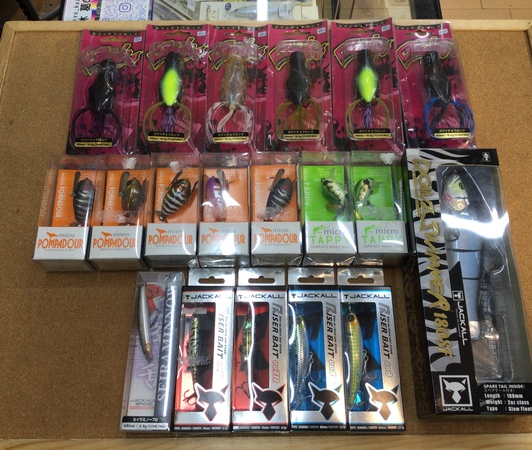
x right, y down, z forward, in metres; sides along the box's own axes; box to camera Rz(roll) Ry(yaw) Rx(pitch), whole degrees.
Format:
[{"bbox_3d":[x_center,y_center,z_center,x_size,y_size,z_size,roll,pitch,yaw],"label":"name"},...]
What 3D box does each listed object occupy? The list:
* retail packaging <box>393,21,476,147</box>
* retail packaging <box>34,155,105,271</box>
[{"bbox_3d":[0.179,-0.151,0.566,0.070,0.031,0.169,0,69,-1],"label":"retail packaging"},{"bbox_3d":[-0.181,-0.011,0.507,0.046,0.034,0.103,0,69,0],"label":"retail packaging"}]

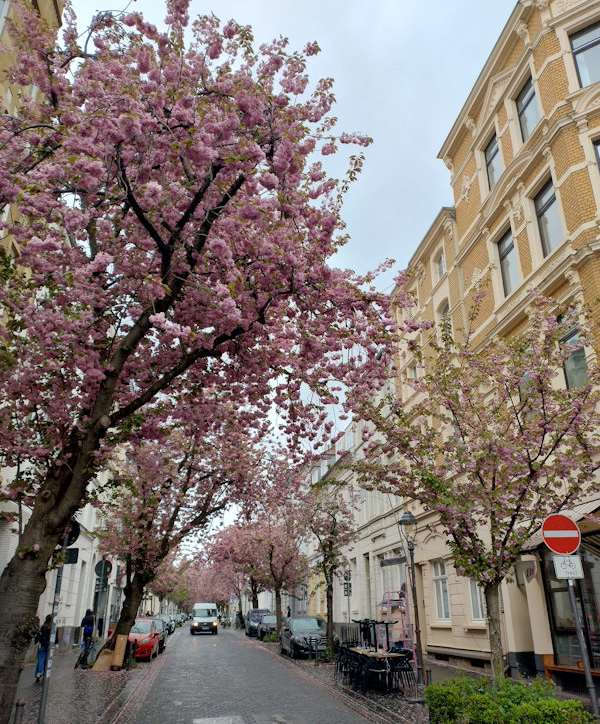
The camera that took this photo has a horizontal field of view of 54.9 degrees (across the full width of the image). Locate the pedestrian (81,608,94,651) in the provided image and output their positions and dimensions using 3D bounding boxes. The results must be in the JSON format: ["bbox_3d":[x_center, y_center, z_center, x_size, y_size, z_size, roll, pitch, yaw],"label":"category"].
[{"bbox_3d":[-8.769,11.084,23.929,0.520,1.660,0.380,4,-24,-9],"label":"pedestrian"}]

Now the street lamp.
[{"bbox_3d":[2.776,5.599,13.963,0.460,3.850,0.460,4,-24,-9],"label":"street lamp"}]

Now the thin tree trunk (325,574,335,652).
[{"bbox_3d":[1.124,9.537,21.589,0.340,2.950,0.300,4,-24,-8],"label":"thin tree trunk"}]

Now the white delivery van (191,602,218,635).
[{"bbox_3d":[-7.606,20.387,46.115,1.980,2.330,5.200,4,-24,-9],"label":"white delivery van"}]

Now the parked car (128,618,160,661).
[{"bbox_3d":[-6.643,11.133,23.244,1.750,1.480,3.970,4,-24,-8],"label":"parked car"}]

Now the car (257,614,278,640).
[{"bbox_3d":[-1.749,17.545,38.143,1.760,1.490,4.100,4,-24,-8],"label":"car"}]

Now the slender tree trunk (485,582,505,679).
[{"bbox_3d":[2.877,4.310,8.656,0.270,2.050,0.270,4,-24,-9],"label":"slender tree trunk"}]

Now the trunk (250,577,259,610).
[{"bbox_3d":[-3.489,18.981,45.093,0.520,4.000,0.520,4,-24,-9],"label":"trunk"}]

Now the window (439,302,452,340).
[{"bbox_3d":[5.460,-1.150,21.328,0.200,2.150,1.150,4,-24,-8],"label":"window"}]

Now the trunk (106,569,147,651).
[{"bbox_3d":[-5.807,8.562,19.323,1.050,2.950,0.800,4,-24,-8],"label":"trunk"}]

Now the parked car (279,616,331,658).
[{"bbox_3d":[0.313,10.765,22.724,1.800,1.450,4.500,4,-24,-9],"label":"parked car"}]

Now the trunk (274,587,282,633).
[{"bbox_3d":[-1.145,13.829,31.775,0.380,2.900,0.380,4,-24,-9],"label":"trunk"}]

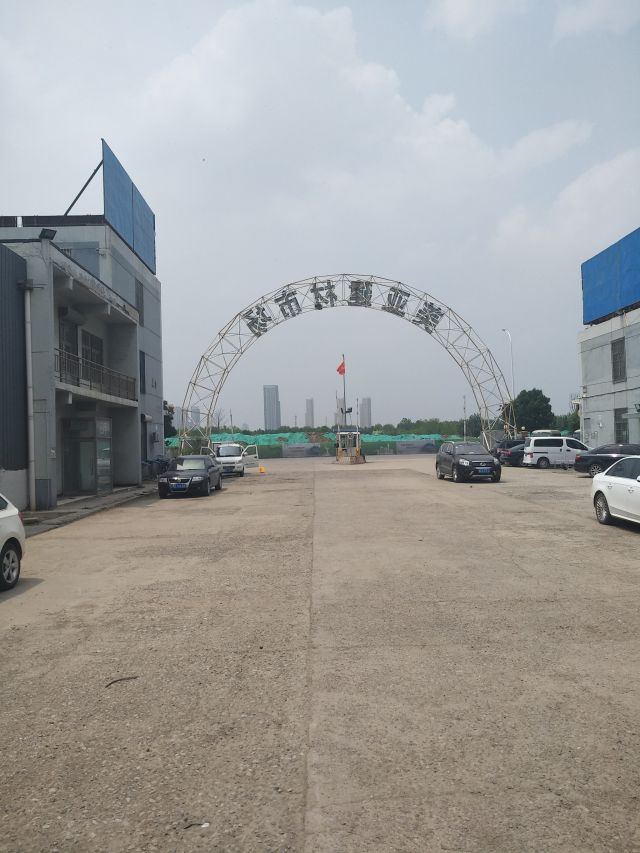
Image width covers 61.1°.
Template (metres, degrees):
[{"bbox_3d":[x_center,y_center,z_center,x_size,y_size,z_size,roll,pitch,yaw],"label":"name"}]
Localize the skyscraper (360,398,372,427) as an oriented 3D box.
[{"bbox_3d":[108.078,-12.004,1263.525,25.360,107.010,25.000,-1,-2,0],"label":"skyscraper"}]

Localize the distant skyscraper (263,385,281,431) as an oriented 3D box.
[{"bbox_3d":[-102.790,-21.724,1166.482,33.940,130.920,30.000,-1,-2,0],"label":"distant skyscraper"}]

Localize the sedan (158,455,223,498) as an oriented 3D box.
[{"bbox_3d":[-5.026,1.928,21.589,1.740,1.480,4.780,-1,-2,-3],"label":"sedan"}]

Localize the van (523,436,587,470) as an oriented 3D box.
[{"bbox_3d":[15.338,1.649,34.709,4.350,1.860,1.720,-2,-2,7],"label":"van"}]

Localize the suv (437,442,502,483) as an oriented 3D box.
[{"bbox_3d":[6.742,1.612,25.000,1.820,1.710,4.500,-1,-2,-2],"label":"suv"}]

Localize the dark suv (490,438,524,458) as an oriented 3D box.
[{"bbox_3d":[15.155,1.894,39.745,4.600,1.720,1.840,-2,-2,7],"label":"dark suv"}]

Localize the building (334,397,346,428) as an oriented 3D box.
[{"bbox_3d":[48.107,-10.634,1263.531,24.210,107.410,25.000,-1,-2,0],"label":"building"}]

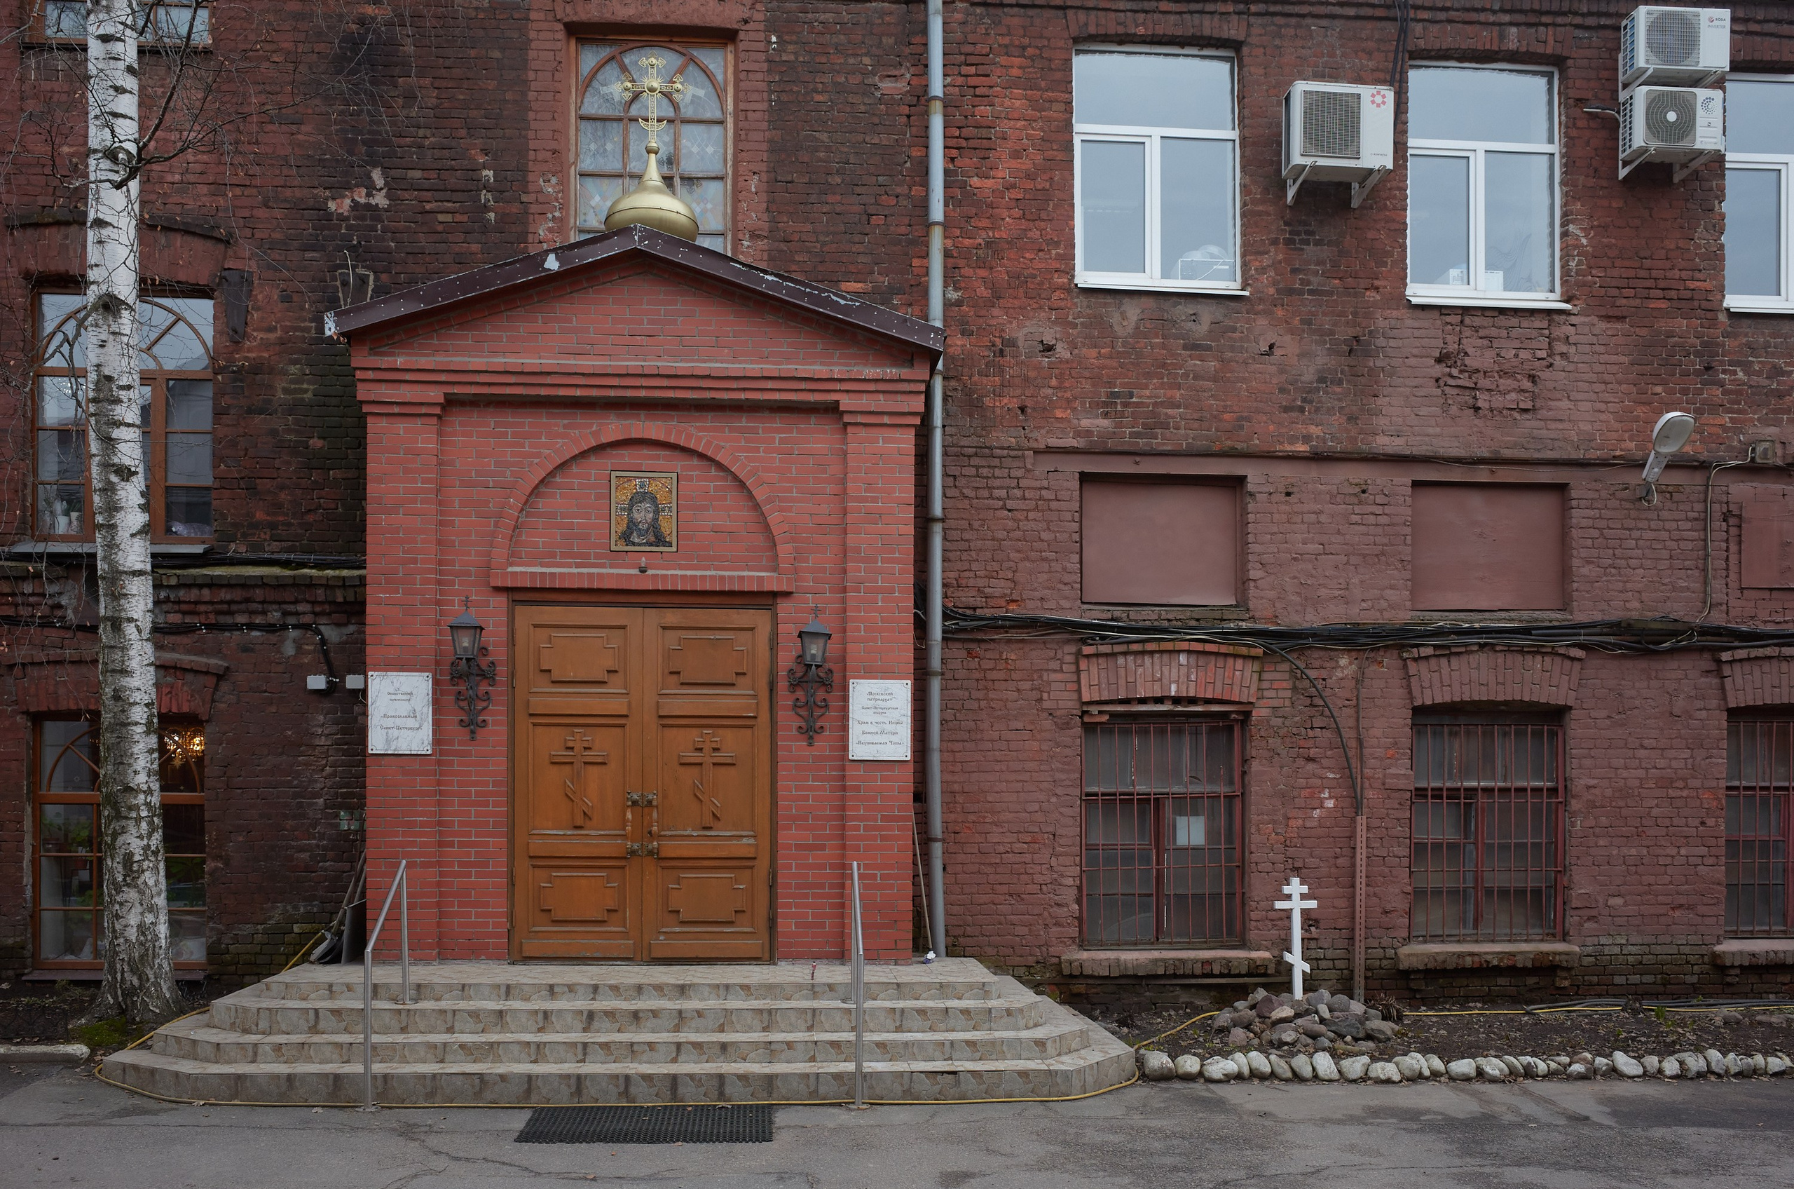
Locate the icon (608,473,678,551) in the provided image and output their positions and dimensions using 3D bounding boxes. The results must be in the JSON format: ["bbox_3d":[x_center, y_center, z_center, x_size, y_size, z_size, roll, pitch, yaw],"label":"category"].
[{"bbox_3d":[-1.926,-0.632,10.633,0.510,0.615,0.040,1,-2,-4],"label":"icon"}]

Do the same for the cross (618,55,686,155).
[{"bbox_3d":[-1.928,-3.881,11.000,0.560,0.800,0.080,0,-1,-3],"label":"cross"}]

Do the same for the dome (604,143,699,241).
[{"bbox_3d":[-1.932,-3.106,11.000,0.745,0.900,0.745,0,-1,-4],"label":"dome"}]

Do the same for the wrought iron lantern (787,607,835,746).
[{"bbox_3d":[-0.642,0.609,10.430,0.340,1.050,0.350,0,-1,-4],"label":"wrought iron lantern"}]

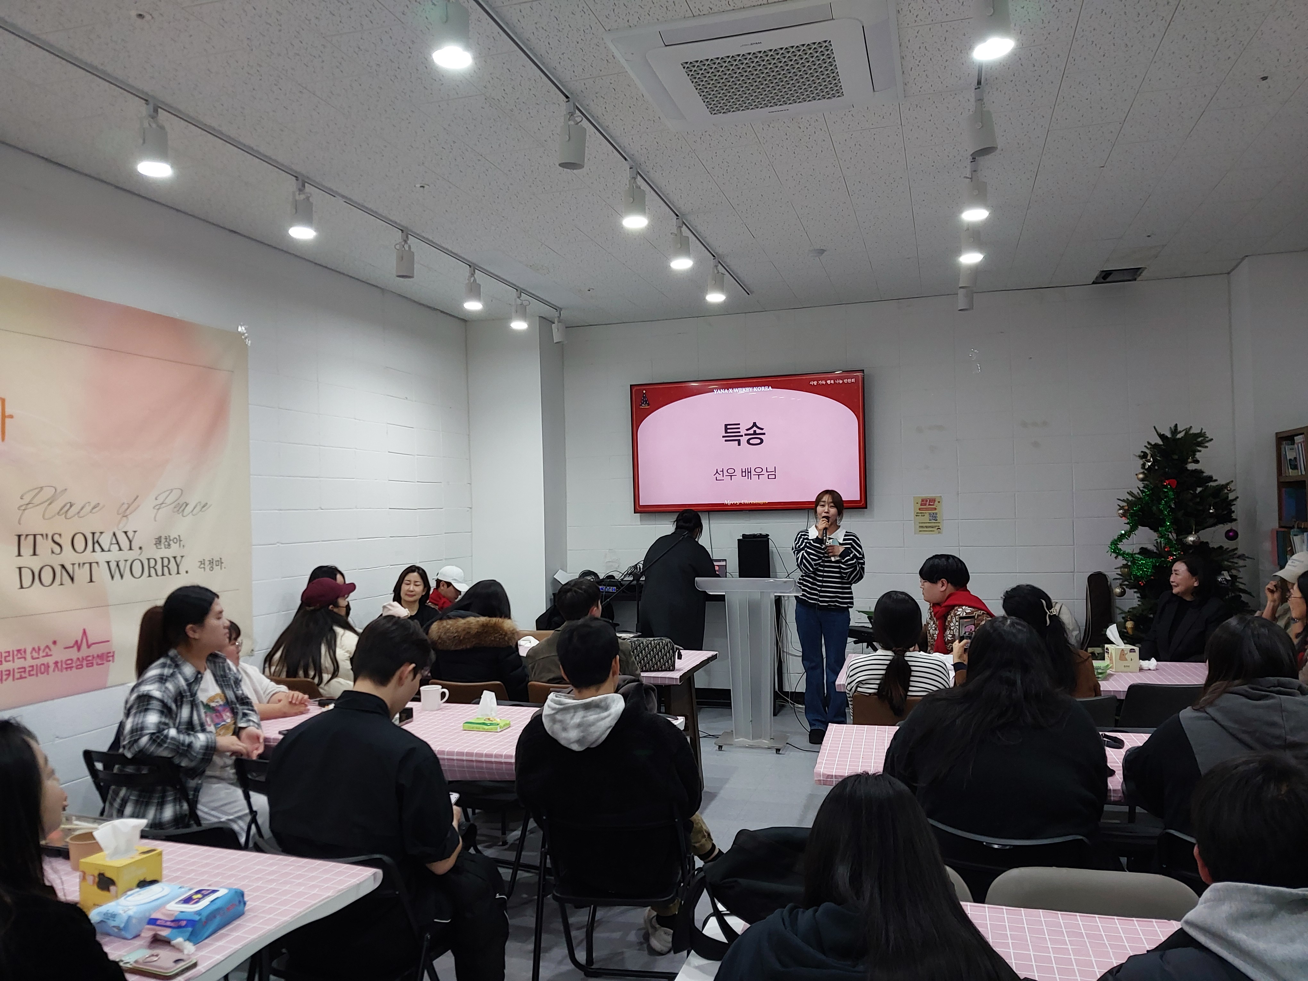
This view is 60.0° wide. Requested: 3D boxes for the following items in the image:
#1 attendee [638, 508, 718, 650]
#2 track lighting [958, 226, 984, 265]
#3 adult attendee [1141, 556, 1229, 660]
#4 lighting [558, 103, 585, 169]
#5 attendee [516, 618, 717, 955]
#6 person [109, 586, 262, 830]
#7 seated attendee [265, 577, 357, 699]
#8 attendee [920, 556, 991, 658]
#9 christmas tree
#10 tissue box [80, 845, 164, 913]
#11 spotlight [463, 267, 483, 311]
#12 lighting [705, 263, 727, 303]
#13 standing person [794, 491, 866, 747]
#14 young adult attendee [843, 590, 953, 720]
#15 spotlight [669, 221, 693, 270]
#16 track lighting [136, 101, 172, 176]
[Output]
[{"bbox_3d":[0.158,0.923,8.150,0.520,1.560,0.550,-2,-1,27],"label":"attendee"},{"bbox_3d":[1.681,-1.333,6.020,0.100,0.235,0.100,-2,-1,14],"label":"track lighting"},{"bbox_3d":[2.890,1.007,6.250,0.520,1.280,0.780,-2,-1,27],"label":"adult attendee"},{"bbox_3d":[-0.306,-1.327,4.230,0.100,0.245,0.100,-1,-1,0],"label":"lighting"},{"bbox_3d":[-0.075,1.024,3.700,0.580,1.250,0.820,-2,-1,11],"label":"attendee"},{"bbox_3d":[-1.600,1.026,4.030,0.680,1.330,0.520,-1,-1,-22],"label":"person"},{"bbox_3d":[-1.620,1.078,5.550,0.520,1.280,0.720,-2,-1,42],"label":"seated attendee"},{"bbox_3d":[1.572,0.974,5.920,0.720,1.300,0.560,0,-2,-44],"label":"attendee"},{"bbox_3d":[3.409,0.589,7.350,1.000,2.040,1.000,-2,-1,19],"label":"christmas tree"},{"bbox_3d":[-1.160,0.853,2.473,0.118,0.118,0.122,-2,-1,24],"label":"tissue box"},{"bbox_3d":[-1.116,-1.251,7.010,0.100,0.245,0.100,-2,-1,14],"label":"spotlight"},{"bbox_3d":[0.390,-1.323,7.090,0.105,0.250,0.105,-2,-1,14],"label":"lighting"},{"bbox_3d":[1.195,0.861,7.730,0.480,1.700,0.380,-1,-1,12],"label":"standing person"},{"bbox_3d":[1.050,1.033,4.860,0.480,1.220,0.720,-2,-1,9],"label":"young adult attendee"},{"bbox_3d":[0.146,-1.298,5.961,0.100,0.245,0.100,-2,-1,14],"label":"spotlight"},{"bbox_3d":[-1.877,-1.320,4.241,0.105,0.255,0.105,-2,-1,14],"label":"track lighting"}]

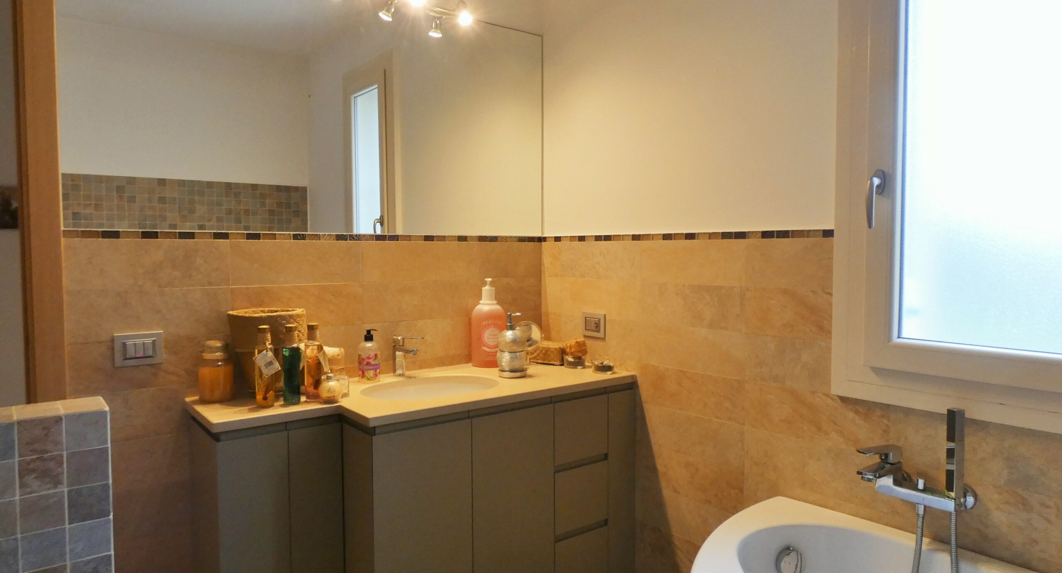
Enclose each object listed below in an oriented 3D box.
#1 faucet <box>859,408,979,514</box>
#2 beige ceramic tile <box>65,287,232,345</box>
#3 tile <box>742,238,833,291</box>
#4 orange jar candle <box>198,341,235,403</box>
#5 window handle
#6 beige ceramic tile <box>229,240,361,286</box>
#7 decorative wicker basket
[{"bbox_3d":[1.005,0.436,1.598,0.170,0.265,0.235,-3,4,-41],"label":"faucet"},{"bbox_3d":[-1.157,0.085,1.887,0.430,0.150,0.010,-2,4,-34],"label":"beige ceramic tile"},{"bbox_3d":[0.807,-0.072,1.929,0.010,0.156,0.287,-3,4,-41],"label":"tile"},{"bbox_3d":[-1.005,0.268,1.953,0.102,0.189,0.102,-2,4,-35],"label":"orange jar candle"},{"bbox_3d":[0.907,-0.232,1.621,0.060,0.158,0.034,-3,4,-41],"label":"window handle"},{"bbox_3d":[-0.819,-0.083,2.168,0.449,0.156,0.010,-2,4,-35],"label":"beige ceramic tile"},{"bbox_3d":[-0.849,0.218,1.971,0.225,0.273,0.200,-2,4,-34],"label":"decorative wicker basket"}]

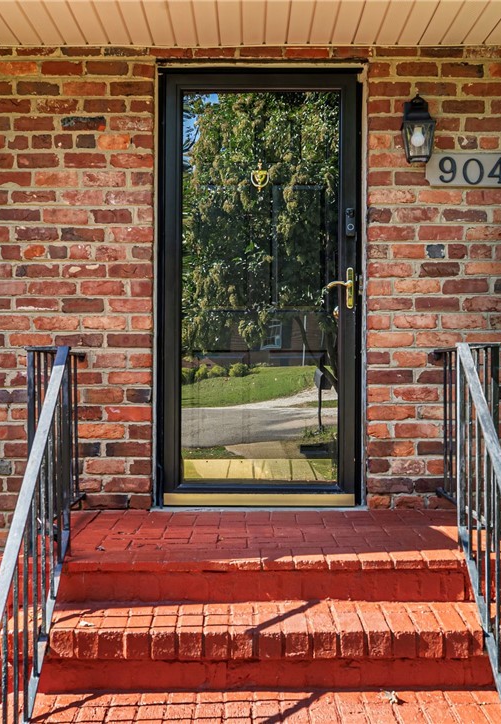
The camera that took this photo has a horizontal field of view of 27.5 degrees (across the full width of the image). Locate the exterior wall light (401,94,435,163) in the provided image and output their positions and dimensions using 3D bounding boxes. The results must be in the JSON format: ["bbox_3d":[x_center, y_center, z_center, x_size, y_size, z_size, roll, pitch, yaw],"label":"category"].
[{"bbox_3d":[0.774,-1.078,4.715,0.147,0.305,0.170,0,0,0],"label":"exterior wall light"}]

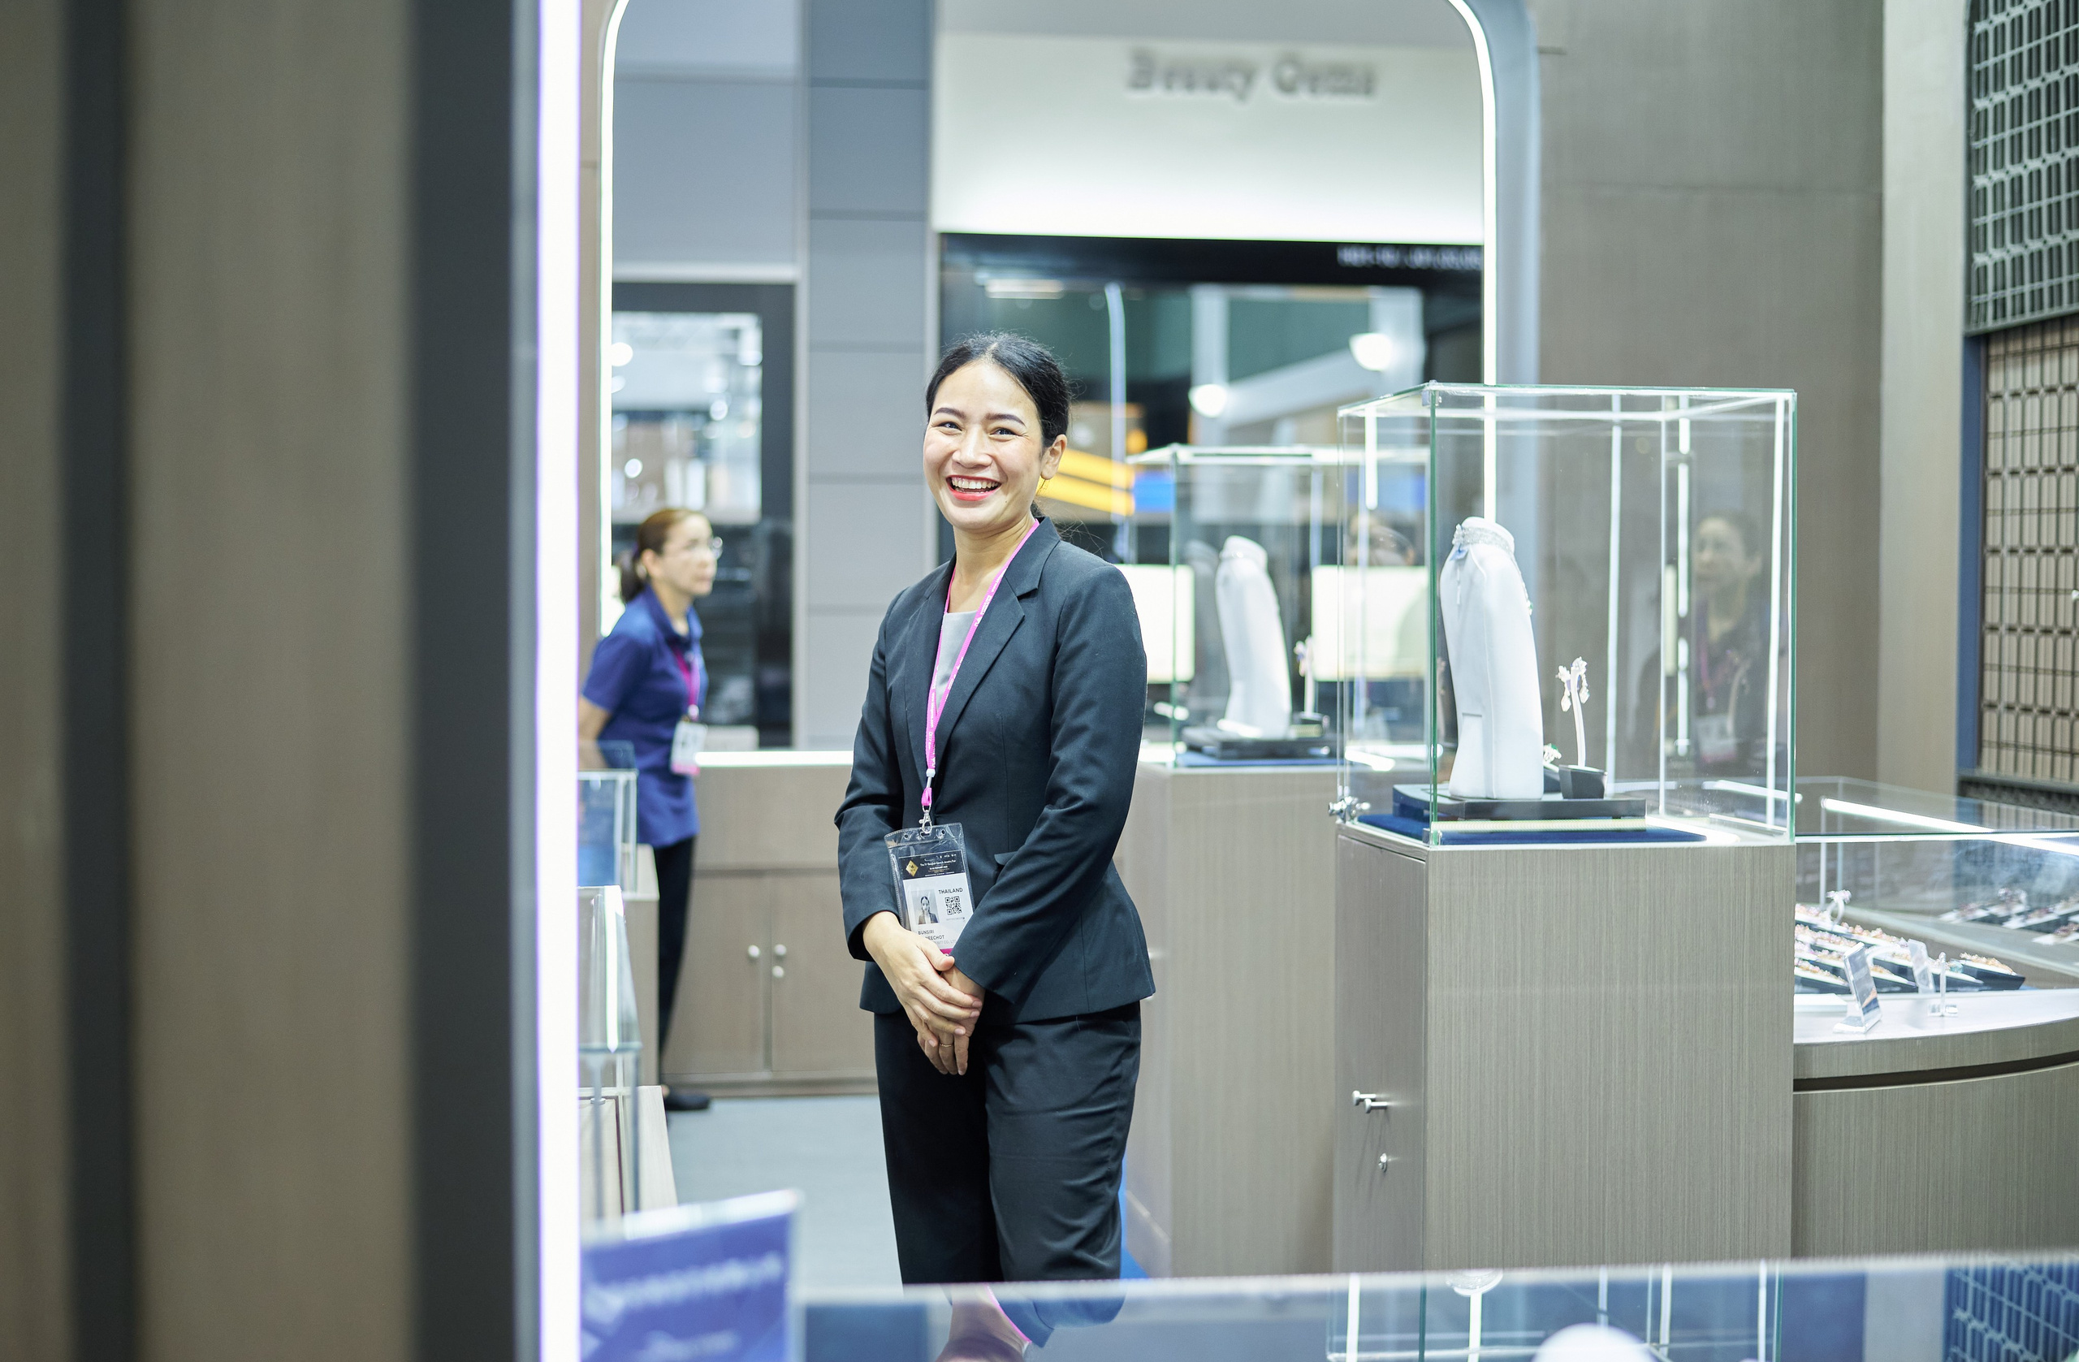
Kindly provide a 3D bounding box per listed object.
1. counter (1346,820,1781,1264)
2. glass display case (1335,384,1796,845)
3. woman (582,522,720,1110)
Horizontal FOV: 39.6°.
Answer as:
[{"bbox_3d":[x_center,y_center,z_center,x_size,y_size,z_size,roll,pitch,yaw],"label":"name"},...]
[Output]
[{"bbox_3d":[0.719,0.707,4.065,0.500,0.985,0.495,0,1,-8],"label":"counter"},{"bbox_3d":[0.723,-0.088,4.050,0.500,0.604,0.495,0,1,-8],"label":"glass display case"},{"bbox_3d":[-1.025,0.334,7.625,0.360,1.580,0.460,1,1,34],"label":"woman"}]

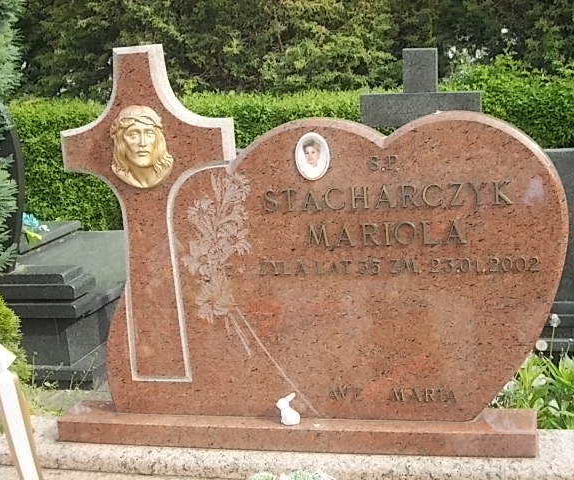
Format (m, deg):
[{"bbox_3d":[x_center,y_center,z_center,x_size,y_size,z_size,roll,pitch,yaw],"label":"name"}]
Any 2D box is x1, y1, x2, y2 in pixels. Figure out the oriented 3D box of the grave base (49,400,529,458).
[{"bbox_3d":[0.007,0.480,2.431,1.230,0.058,0.157,-1,10,14],"label":"grave base"}]

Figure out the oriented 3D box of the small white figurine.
[{"bbox_3d":[0.006,0.422,2.369,0.061,0.078,0.042,-4,10,1],"label":"small white figurine"}]

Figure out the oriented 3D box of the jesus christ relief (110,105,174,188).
[{"bbox_3d":[-0.369,-0.228,2.340,0.168,0.207,0.055,-1,10,14],"label":"jesus christ relief"}]

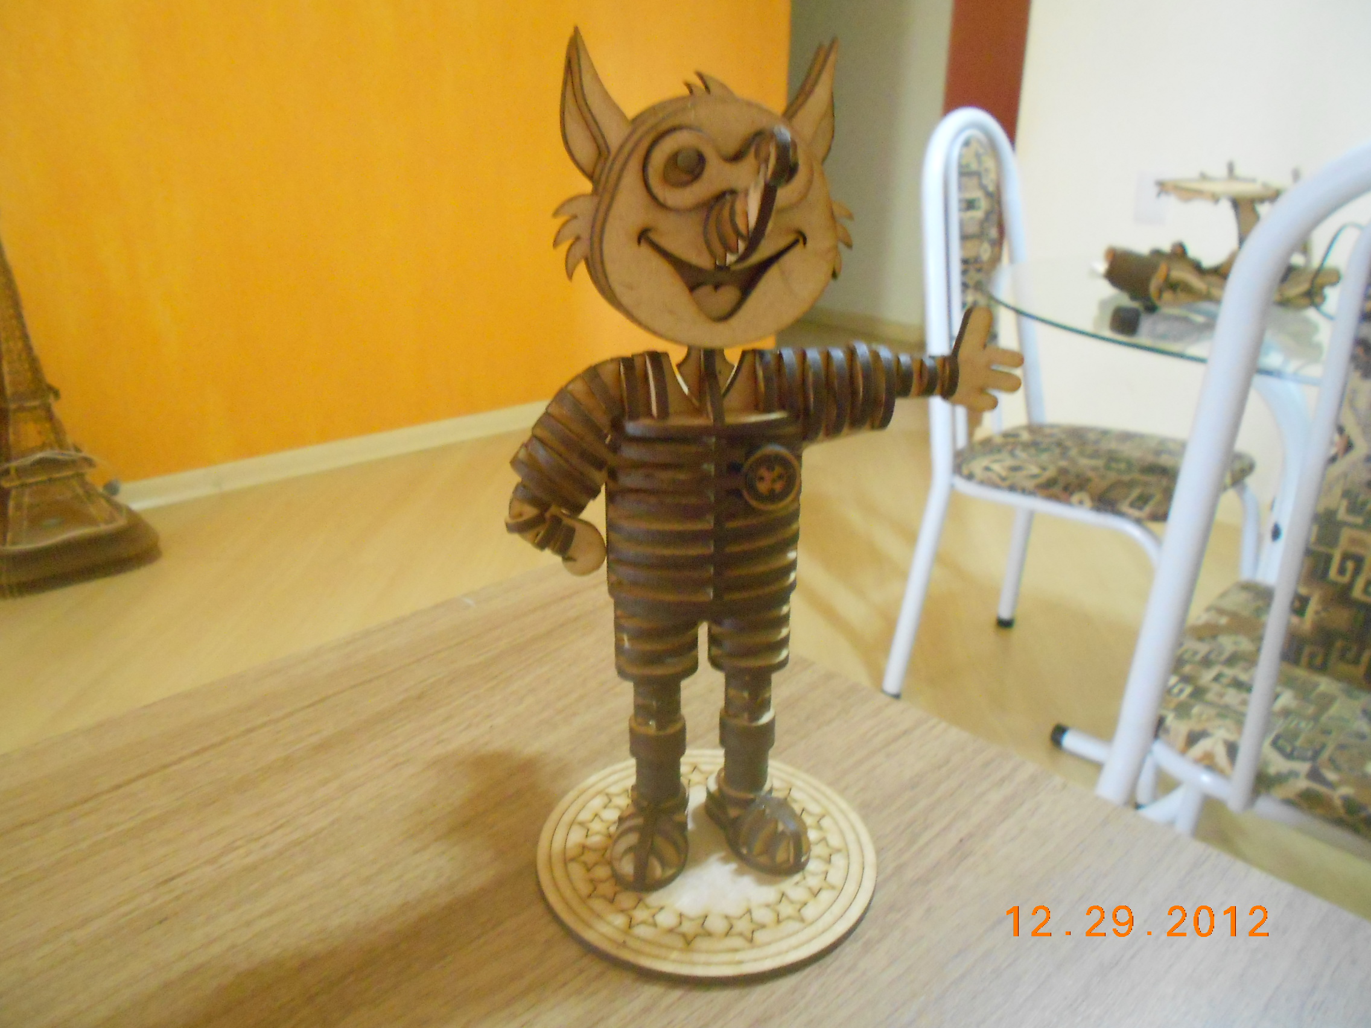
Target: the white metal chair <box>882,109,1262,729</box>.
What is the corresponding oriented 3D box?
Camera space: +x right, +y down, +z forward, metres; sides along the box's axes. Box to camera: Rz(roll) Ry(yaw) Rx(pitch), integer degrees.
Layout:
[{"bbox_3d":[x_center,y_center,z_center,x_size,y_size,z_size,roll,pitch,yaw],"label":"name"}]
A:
[{"bbox_3d":[0.635,-0.135,1.664,0.553,0.970,0.434,19,27,41],"label":"white metal chair"}]

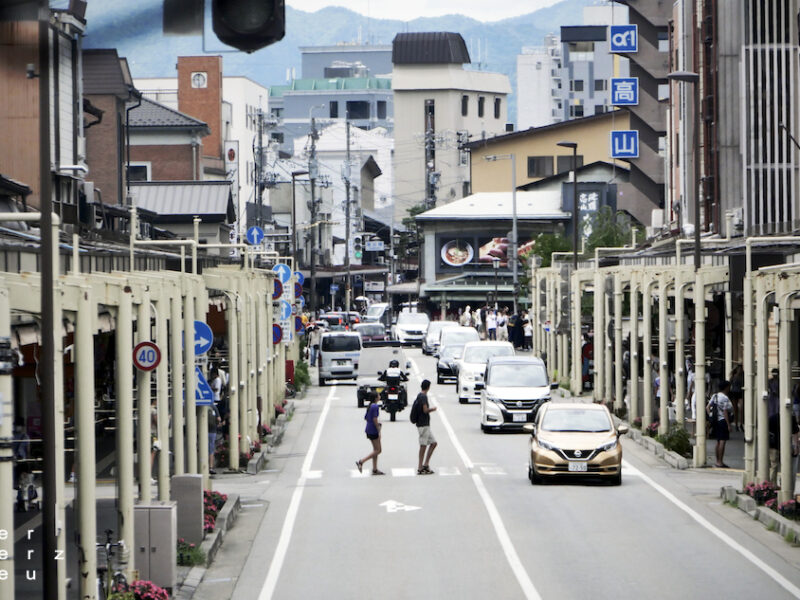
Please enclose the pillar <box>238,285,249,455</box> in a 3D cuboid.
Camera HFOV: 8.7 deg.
[{"bbox_3d":[-3.236,1.434,109.500,0.175,3.550,0.175,0,0,0],"label":"pillar"}]

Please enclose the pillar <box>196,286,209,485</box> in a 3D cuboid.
[{"bbox_3d":[-3.458,1.492,92.500,0.220,3.680,0.220,0,0,0],"label":"pillar"}]

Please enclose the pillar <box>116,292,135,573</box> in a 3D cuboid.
[{"bbox_3d":[-3.328,1.652,64.000,0.190,3.600,0.190,0,0,0],"label":"pillar"}]

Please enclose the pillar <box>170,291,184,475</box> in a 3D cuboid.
[{"bbox_3d":[-3.300,1.497,78.500,0.145,3.337,0.145,-1,0,0],"label":"pillar"}]

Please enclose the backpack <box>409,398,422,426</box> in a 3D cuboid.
[{"bbox_3d":[0.323,2.211,104.500,0.230,0.460,0.310,-1,0,0],"label":"backpack"}]

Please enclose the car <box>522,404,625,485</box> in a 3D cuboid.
[{"bbox_3d":[3.260,2.675,99.000,1.730,1.520,4.100,0,0,0],"label":"car"}]

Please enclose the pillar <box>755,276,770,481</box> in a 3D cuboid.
[{"bbox_3d":[6.002,1.387,87.000,0.170,3.550,0.170,-1,0,0],"label":"pillar"}]

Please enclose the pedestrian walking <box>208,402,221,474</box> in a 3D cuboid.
[{"bbox_3d":[-3.677,2.553,102.500,0.360,1.663,0.460,-1,0,14],"label":"pedestrian walking"}]

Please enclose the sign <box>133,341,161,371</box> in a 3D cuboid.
[{"bbox_3d":[-3.317,0.747,69.200,0.385,0.385,0.040,0,0,3],"label":"sign"}]

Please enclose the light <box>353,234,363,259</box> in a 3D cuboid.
[{"bbox_3d":[-2.127,-2.666,265.000,0.430,1.200,0.330,-1,0,-2],"label":"light"}]

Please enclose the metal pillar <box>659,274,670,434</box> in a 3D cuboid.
[{"bbox_3d":[5.878,1.288,117.000,0.220,3.680,0.220,-1,0,0],"label":"metal pillar"}]

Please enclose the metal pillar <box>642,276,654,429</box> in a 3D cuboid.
[{"bbox_3d":[6.037,1.300,128.000,0.220,3.750,0.220,0,0,0],"label":"metal pillar"}]

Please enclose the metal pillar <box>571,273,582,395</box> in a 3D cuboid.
[{"bbox_3d":[5.526,1.062,164.500,0.240,3.840,0.210,-1,0,0],"label":"metal pillar"}]

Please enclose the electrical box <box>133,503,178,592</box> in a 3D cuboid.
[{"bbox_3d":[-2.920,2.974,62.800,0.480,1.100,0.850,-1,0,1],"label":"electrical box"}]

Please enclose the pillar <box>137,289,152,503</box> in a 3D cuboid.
[{"bbox_3d":[-3.348,1.642,69.500,0.170,3.580,0.170,0,0,0],"label":"pillar"}]

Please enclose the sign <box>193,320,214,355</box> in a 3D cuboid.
[{"bbox_3d":[-3.485,0.661,90.500,0.590,0.590,0.050,0,0,6],"label":"sign"}]

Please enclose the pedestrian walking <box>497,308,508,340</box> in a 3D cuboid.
[{"bbox_3d":[4.789,1.223,245.000,0.500,1.730,0.380,-1,0,-3],"label":"pedestrian walking"}]

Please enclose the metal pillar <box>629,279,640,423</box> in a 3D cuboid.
[{"bbox_3d":[5.838,1.293,131.000,0.220,3.620,0.220,-1,0,0],"label":"metal pillar"}]

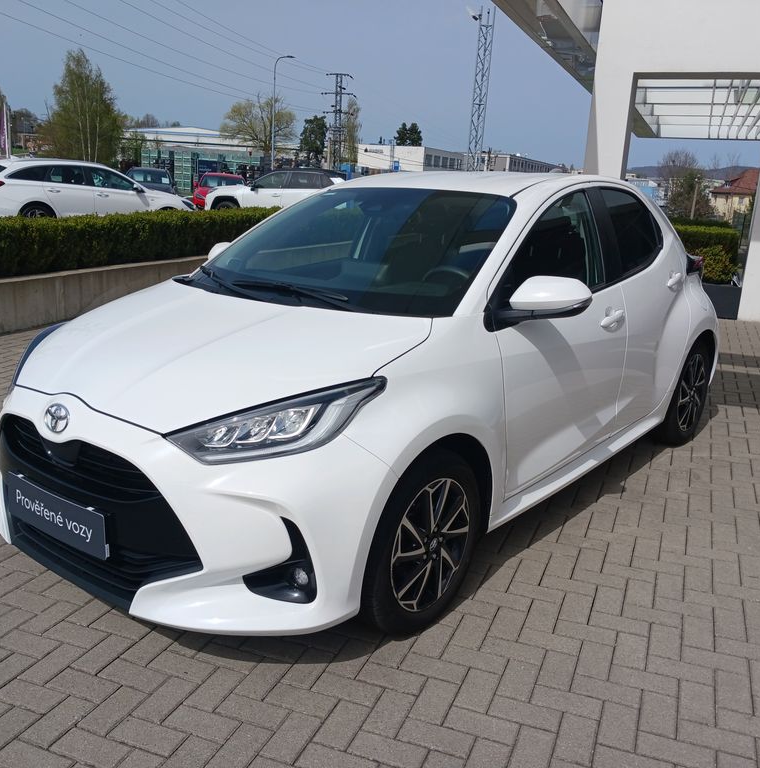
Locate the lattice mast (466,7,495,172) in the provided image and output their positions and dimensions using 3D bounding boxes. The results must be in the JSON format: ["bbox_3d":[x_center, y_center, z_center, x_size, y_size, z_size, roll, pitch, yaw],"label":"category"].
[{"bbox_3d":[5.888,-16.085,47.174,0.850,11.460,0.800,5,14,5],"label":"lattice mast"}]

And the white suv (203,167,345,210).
[{"bbox_3d":[-3.188,-5.841,25.031,4.600,1.685,1.855,5,14,7],"label":"white suv"}]

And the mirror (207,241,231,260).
[{"bbox_3d":[-0.721,-0.593,3.776,0.240,0.150,0.160,14,18,36],"label":"mirror"}]

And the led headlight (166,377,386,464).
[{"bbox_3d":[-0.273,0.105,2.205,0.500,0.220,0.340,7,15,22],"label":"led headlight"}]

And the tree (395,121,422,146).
[{"bbox_3d":[4.520,-38.418,136.510,5.000,12.620,5.000,3,14,1],"label":"tree"}]

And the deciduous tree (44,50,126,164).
[{"bbox_3d":[-19.658,-17.859,53.881,5.500,8.670,5.400,-2,15,-20],"label":"deciduous tree"}]

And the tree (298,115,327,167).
[{"bbox_3d":[-7.617,-26.352,90.995,3.500,8.280,3.400,2,14,-5],"label":"tree"}]

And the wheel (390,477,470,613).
[{"bbox_3d":[0.115,0.492,2.543,0.150,0.430,0.430,12,18,36],"label":"wheel"}]

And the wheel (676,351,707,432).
[{"bbox_3d":[1.694,0.040,4.507,0.150,0.430,0.430,12,18,36],"label":"wheel"}]

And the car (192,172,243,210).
[{"bbox_3d":[-5.467,-6.699,27.899,1.790,1.510,4.250,2,14,-5],"label":"car"}]

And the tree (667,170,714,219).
[{"bbox_3d":[23.210,-13.664,60.586,3.700,4.900,3.700,8,15,19],"label":"tree"}]

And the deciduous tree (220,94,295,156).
[{"bbox_3d":[-9.620,-18.585,62.959,5.750,8.020,5.750,1,14,-9],"label":"deciduous tree"}]

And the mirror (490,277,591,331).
[{"bbox_3d":[0.558,-0.267,2.722,0.240,0.180,0.240,12,18,36],"label":"mirror"}]

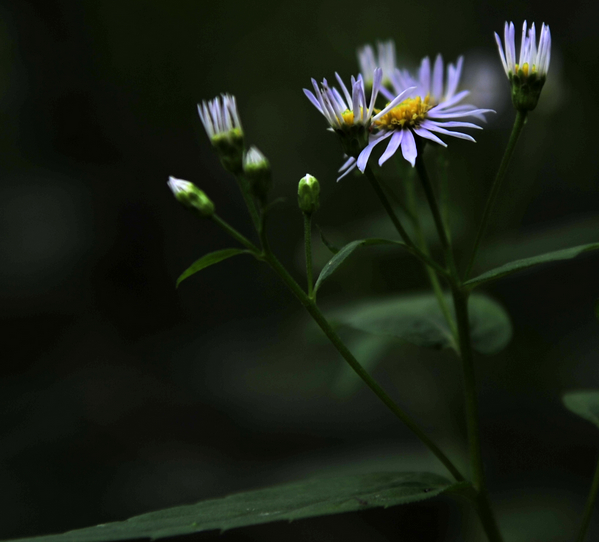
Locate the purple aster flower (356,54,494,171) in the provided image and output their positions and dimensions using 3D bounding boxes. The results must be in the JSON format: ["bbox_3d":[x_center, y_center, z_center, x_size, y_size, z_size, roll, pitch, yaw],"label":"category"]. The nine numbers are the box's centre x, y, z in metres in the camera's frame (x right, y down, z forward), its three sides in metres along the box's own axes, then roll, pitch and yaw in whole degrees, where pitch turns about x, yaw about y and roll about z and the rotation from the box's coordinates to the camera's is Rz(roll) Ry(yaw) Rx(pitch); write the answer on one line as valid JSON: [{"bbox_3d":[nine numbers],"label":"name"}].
[{"bbox_3d":[0.029,-0.038,0.290,0.034,0.019,0.034,-11,31,3],"label":"purple aster flower"}]

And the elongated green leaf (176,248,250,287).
[{"bbox_3d":[-0.021,-0.001,0.290,0.019,0.004,0.005,-31,30,-4],"label":"elongated green leaf"}]

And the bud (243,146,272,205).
[{"bbox_3d":[-0.011,-0.024,0.300,0.007,0.015,0.007,-8,3,0],"label":"bud"}]

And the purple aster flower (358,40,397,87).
[{"bbox_3d":[0.021,-0.054,0.325,0.011,0.018,0.011,-3,5,0],"label":"purple aster flower"}]

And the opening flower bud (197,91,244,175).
[{"bbox_3d":[-0.019,-0.034,0.298,0.011,0.019,0.011,-15,3,0],"label":"opening flower bud"}]

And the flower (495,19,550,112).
[{"bbox_3d":[0.054,-0.049,0.290,0.013,0.021,0.013,-2,5,0],"label":"flower"}]

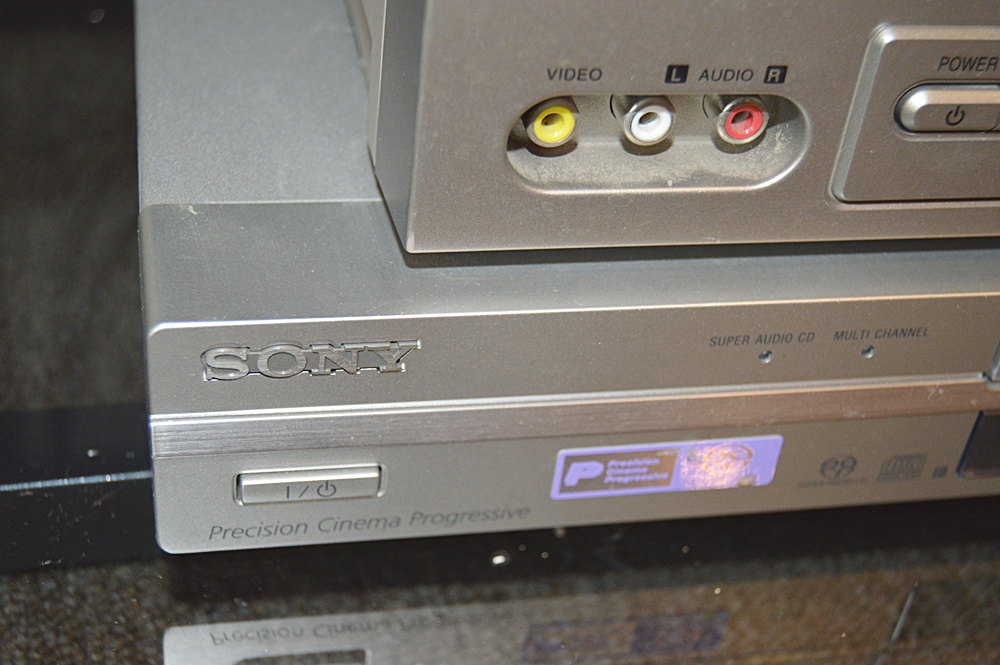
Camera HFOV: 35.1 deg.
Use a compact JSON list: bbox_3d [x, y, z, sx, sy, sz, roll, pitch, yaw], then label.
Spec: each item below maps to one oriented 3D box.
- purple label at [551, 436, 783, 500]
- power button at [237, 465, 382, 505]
[{"bbox_3d":[0.029,0.024,0.275,0.041,0.011,0.001,-2,37,-13],"label":"purple label"},{"bbox_3d":[-0.031,0.025,0.260,0.022,0.006,0.003,-2,37,-13],"label":"power button"}]

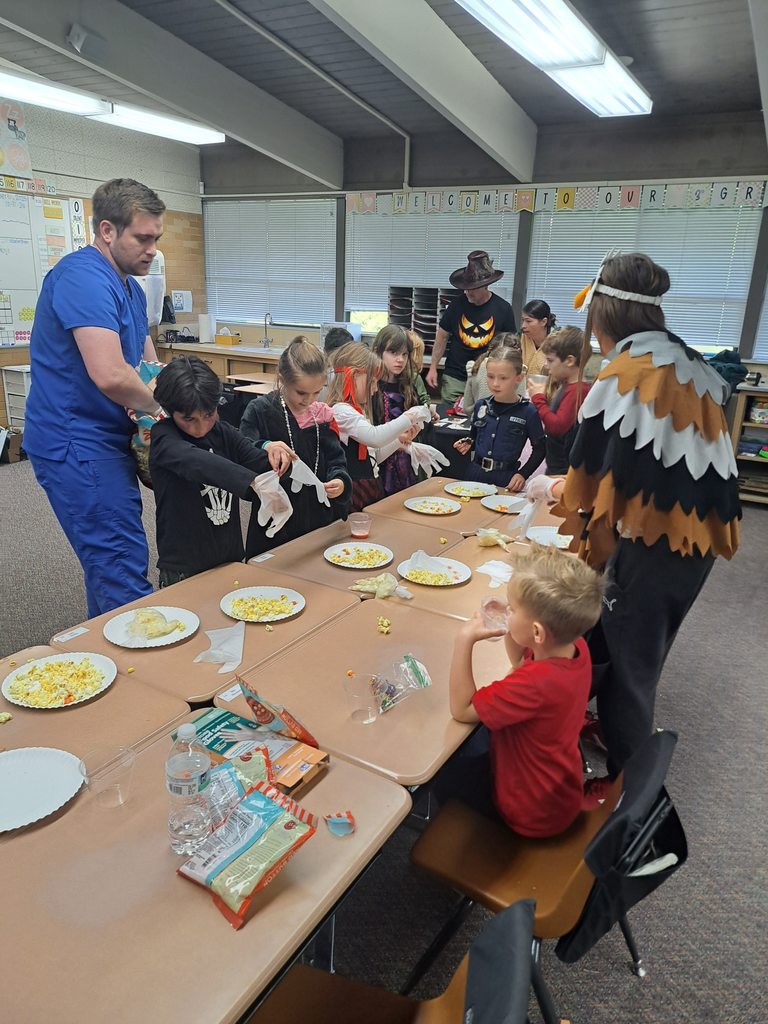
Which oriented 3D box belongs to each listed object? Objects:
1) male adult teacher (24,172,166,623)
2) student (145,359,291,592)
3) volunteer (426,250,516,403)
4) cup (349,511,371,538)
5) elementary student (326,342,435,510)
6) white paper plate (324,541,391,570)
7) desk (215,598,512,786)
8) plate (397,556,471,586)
[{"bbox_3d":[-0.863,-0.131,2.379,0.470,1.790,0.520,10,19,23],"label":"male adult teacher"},{"bbox_3d":[-0.531,0.199,2.151,0.430,1.310,0.380,17,22,39],"label":"student"},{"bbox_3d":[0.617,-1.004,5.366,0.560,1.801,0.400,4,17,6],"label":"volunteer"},{"bbox_3d":[-0.081,0.047,2.407,0.076,0.076,0.076,2,18,0],"label":"cup"},{"bbox_3d":[-0.067,0.004,2.793,0.420,1.302,0.370,-1,18,-7],"label":"elementary student"},{"bbox_3d":[-0.078,0.139,2.215,0.221,0.020,0.221,2,18,0],"label":"white paper plate"},{"bbox_3d":[0.001,0.681,1.696,0.475,0.690,0.610,12,21,29],"label":"desk"},{"bbox_3d":[0.150,0.179,2.109,0.221,0.020,0.221,2,18,0],"label":"plate"}]

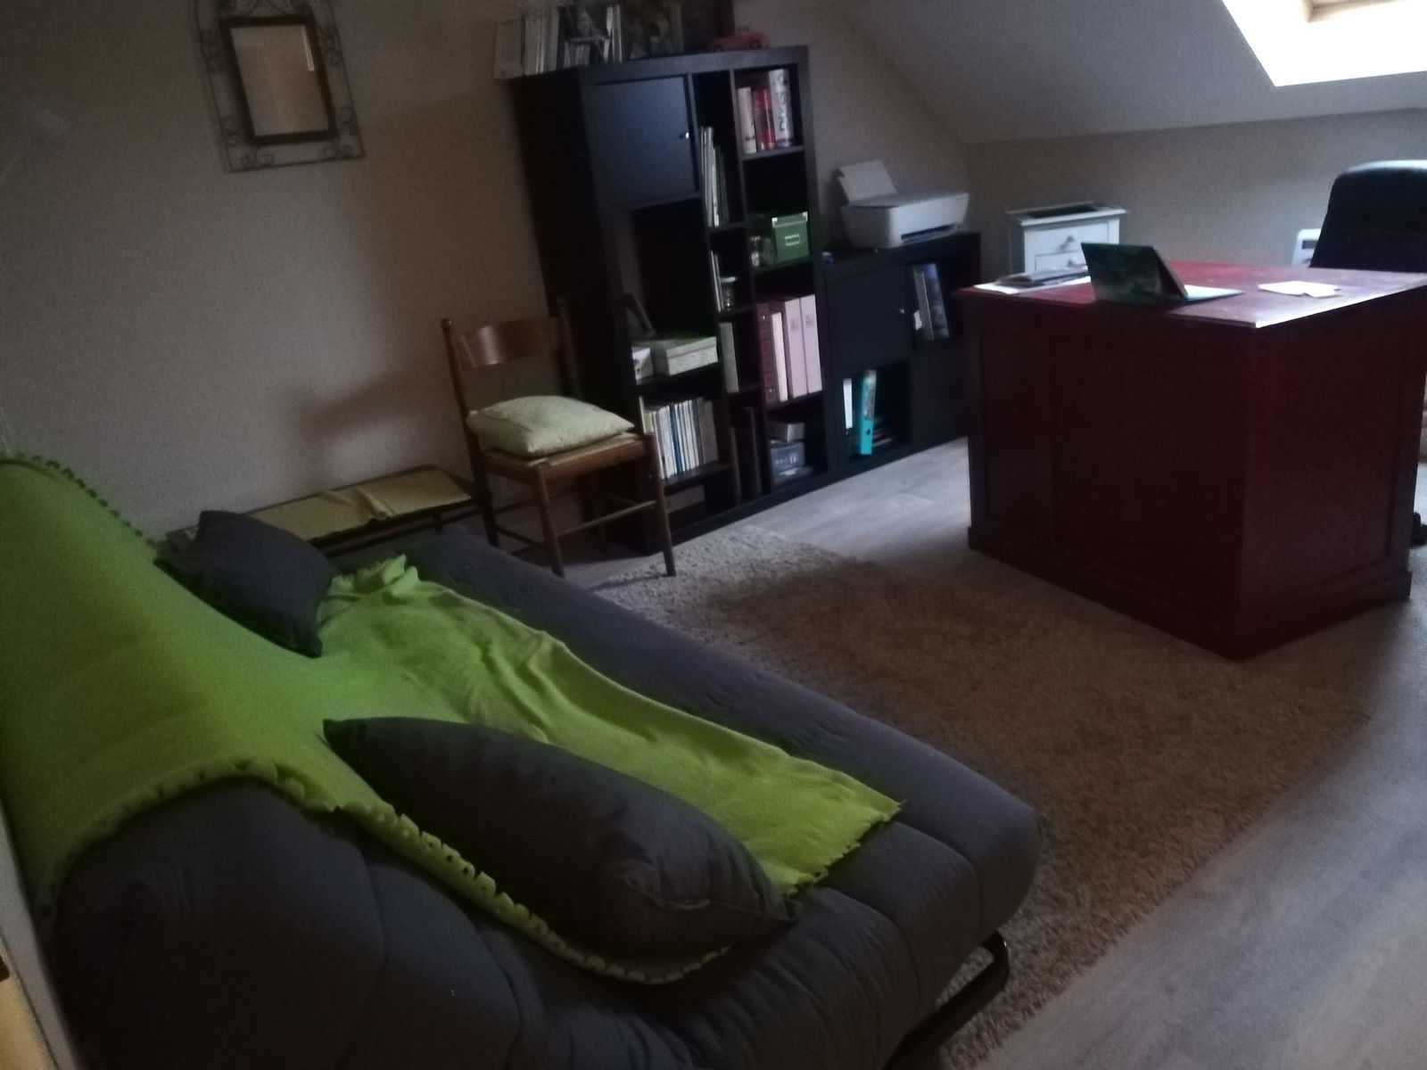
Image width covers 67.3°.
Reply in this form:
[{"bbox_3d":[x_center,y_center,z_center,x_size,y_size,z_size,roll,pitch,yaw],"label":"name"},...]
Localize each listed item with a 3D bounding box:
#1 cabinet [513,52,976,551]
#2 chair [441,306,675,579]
[{"bbox_3d":[0.245,-0.920,3.860,1.660,1.490,0.405,-21,25,-31],"label":"cabinet"},{"bbox_3d":[-0.461,-0.254,3.281,0.410,0.840,0.470,-20,25,-29],"label":"chair"}]

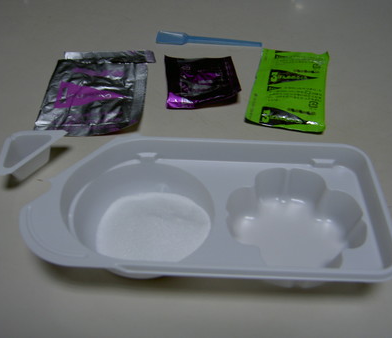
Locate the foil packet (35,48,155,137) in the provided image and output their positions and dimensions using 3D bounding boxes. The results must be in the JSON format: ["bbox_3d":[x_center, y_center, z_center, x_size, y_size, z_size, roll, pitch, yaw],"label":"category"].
[{"bbox_3d":[-0.059,-0.050,0.275,0.064,0.009,0.087,-1,43,-1],"label":"foil packet"}]

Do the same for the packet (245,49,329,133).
[{"bbox_3d":[0.060,-0.053,0.280,0.046,0.006,0.088,9,44,9],"label":"packet"}]

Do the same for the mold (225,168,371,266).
[{"bbox_3d":[0.041,0.026,0.187,0.057,0.018,0.056,1,43,1],"label":"mold"}]

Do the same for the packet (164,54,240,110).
[{"bbox_3d":[0.004,-0.055,0.279,0.046,0.010,0.052,-1,43,-1],"label":"packet"}]

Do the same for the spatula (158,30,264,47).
[{"bbox_3d":[0.010,-0.095,0.326,0.077,0.004,0.013,5,43,6],"label":"spatula"}]

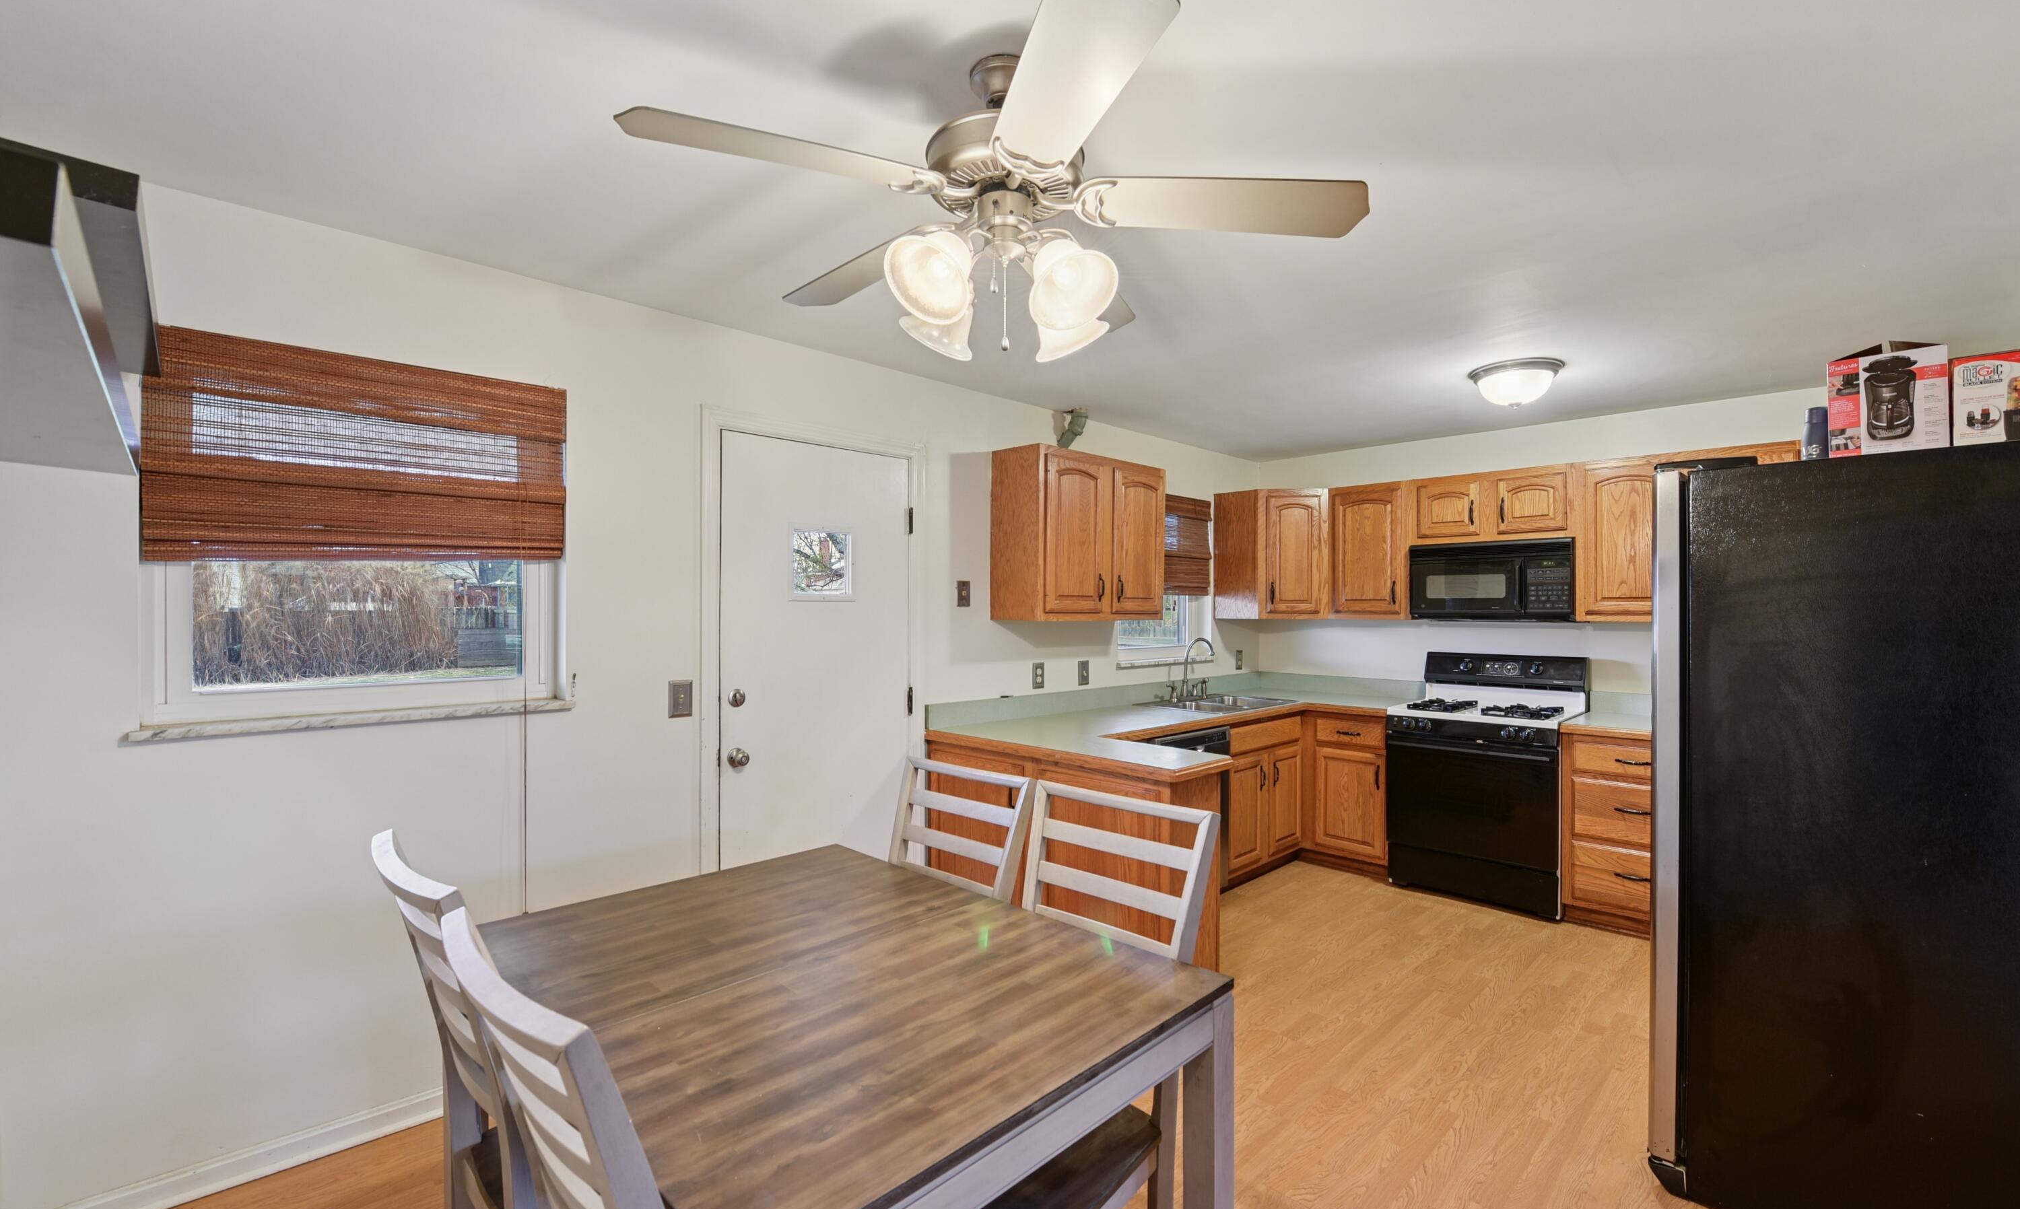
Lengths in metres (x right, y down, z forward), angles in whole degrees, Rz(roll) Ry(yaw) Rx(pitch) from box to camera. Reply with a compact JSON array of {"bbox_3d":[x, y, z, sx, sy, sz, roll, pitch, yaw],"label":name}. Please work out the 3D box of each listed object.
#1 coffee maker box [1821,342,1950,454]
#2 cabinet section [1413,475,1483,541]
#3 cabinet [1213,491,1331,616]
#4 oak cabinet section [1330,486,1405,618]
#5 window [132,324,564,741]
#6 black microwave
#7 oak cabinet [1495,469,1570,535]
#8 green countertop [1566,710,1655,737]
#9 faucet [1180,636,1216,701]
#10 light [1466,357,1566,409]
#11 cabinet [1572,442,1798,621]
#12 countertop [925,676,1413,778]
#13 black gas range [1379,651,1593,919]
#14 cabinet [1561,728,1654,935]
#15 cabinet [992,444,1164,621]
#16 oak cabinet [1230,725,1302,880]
[{"bbox_3d":[2.138,-0.458,1.920,0.180,0.282,0.192,0,0,-44],"label":"coffee maker box"},{"bbox_3d":[2.453,-0.504,4.310,0.330,0.346,0.355,1,0,-43],"label":"cabinet section"},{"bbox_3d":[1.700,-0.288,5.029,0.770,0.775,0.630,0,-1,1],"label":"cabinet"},{"bbox_3d":[2.161,-0.296,4.620,0.330,0.770,0.427,1,0,-43],"label":"oak cabinet section"},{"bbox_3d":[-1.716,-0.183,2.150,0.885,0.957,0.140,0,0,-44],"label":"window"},{"bbox_3d":[2.586,-0.118,4.184,0.365,0.409,0.758,1,-1,-44],"label":"black microwave"},{"bbox_3d":[2.735,-0.514,4.066,0.322,0.345,0.370,1,-1,-44],"label":"oak cabinet"},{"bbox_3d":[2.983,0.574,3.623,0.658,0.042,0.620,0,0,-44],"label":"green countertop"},{"bbox_3d":[1.081,0.371,4.562,0.070,0.357,0.220,1,-1,-44],"label":"faucet"},{"bbox_3d":[2.061,-0.889,3.203,0.332,0.165,0.332,0,0,-44],"label":"light"},{"bbox_3d":[3.167,-0.302,3.681,0.320,0.779,0.797,0,0,-44],"label":"cabinet"},{"bbox_3d":[1.123,0.517,3.952,2.892,0.140,1.277,0,0,-44],"label":"countertop"},{"bbox_3d":[2.463,0.871,4.063,0.650,1.193,0.754,1,-1,-44],"label":"black gas range"},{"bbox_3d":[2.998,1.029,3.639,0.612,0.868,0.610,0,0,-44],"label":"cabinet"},{"bbox_3d":[0.367,-0.308,3.855,0.933,0.775,0.320,1,-1,-44],"label":"cabinet"},{"bbox_3d":[1.164,1.005,4.394,0.790,0.825,0.610,1,-1,-44],"label":"oak cabinet"}]

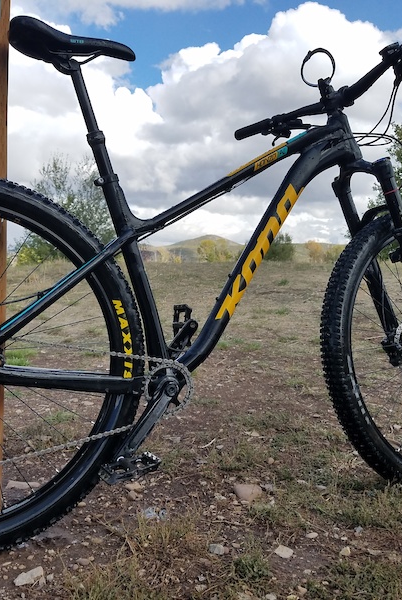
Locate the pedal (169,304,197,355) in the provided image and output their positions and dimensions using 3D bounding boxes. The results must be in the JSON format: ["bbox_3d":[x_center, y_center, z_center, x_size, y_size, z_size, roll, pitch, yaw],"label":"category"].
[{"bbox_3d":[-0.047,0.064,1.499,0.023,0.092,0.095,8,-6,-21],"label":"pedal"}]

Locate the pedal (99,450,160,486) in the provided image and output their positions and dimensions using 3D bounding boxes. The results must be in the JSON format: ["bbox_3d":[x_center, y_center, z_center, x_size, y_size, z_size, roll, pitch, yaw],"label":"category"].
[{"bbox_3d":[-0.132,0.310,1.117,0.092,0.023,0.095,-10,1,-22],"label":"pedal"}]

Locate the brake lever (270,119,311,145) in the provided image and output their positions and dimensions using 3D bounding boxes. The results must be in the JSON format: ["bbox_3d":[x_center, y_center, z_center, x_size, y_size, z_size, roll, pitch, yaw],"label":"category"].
[{"bbox_3d":[0.257,-0.488,1.740,0.085,0.055,0.125,1,-8,-32],"label":"brake lever"}]

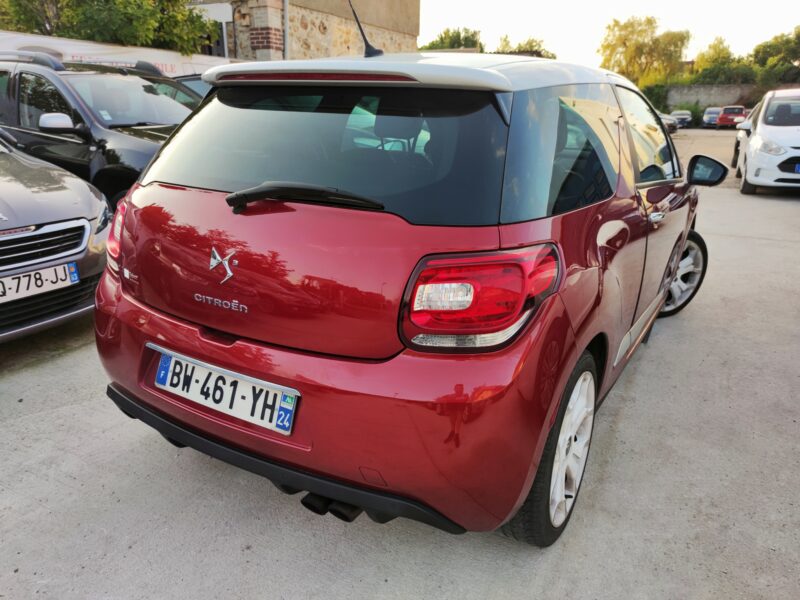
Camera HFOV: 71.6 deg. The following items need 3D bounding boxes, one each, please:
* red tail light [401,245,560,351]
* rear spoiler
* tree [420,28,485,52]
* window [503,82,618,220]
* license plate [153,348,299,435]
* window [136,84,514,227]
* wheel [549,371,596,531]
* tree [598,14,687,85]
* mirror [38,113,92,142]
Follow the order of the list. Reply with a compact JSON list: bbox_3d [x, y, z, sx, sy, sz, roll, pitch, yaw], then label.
[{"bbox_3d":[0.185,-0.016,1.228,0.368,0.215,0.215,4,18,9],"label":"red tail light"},{"bbox_3d":[-0.223,-0.653,1.608,1.130,0.100,0.280,12,20,30],"label":"rear spoiler"},{"bbox_3d":[4.097,-18.375,45.000,5.500,6.958,5.500,1,18,0],"label":"tree"},{"bbox_3d":[0.512,-0.449,1.556,0.110,0.375,0.930,-3,13,39],"label":"window"},{"bbox_3d":[-0.482,0.236,1.488,0.520,0.110,0.015,12,5,30],"label":"license plate"},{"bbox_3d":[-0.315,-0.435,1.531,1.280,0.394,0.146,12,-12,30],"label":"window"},{"bbox_3d":[0.449,0.425,1.680,0.170,0.460,0.460,12,20,30],"label":"wheel"},{"bbox_3d":[19.835,-18.618,45.000,7.500,8.350,7.500,1,18,0],"label":"tree"},{"bbox_3d":[-2.714,-1.399,4.500,0.200,0.190,0.280,12,21,30],"label":"mirror"}]

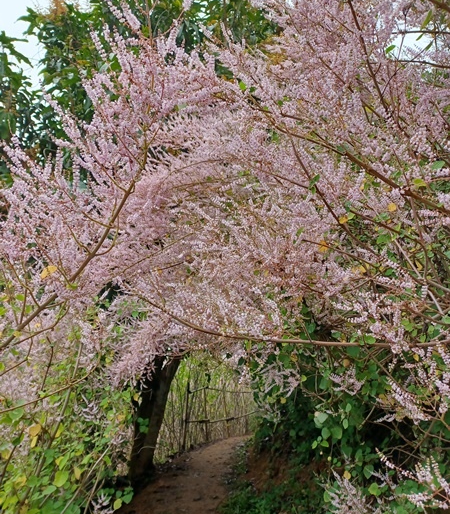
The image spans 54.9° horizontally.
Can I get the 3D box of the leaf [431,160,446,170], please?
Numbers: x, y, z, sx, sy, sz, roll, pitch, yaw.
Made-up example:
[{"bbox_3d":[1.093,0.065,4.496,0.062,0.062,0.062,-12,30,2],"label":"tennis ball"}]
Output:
[{"bbox_3d":[0.837,-0.361,1.700,0.062,0.038,0.012,-22,-44,4],"label":"leaf"}]

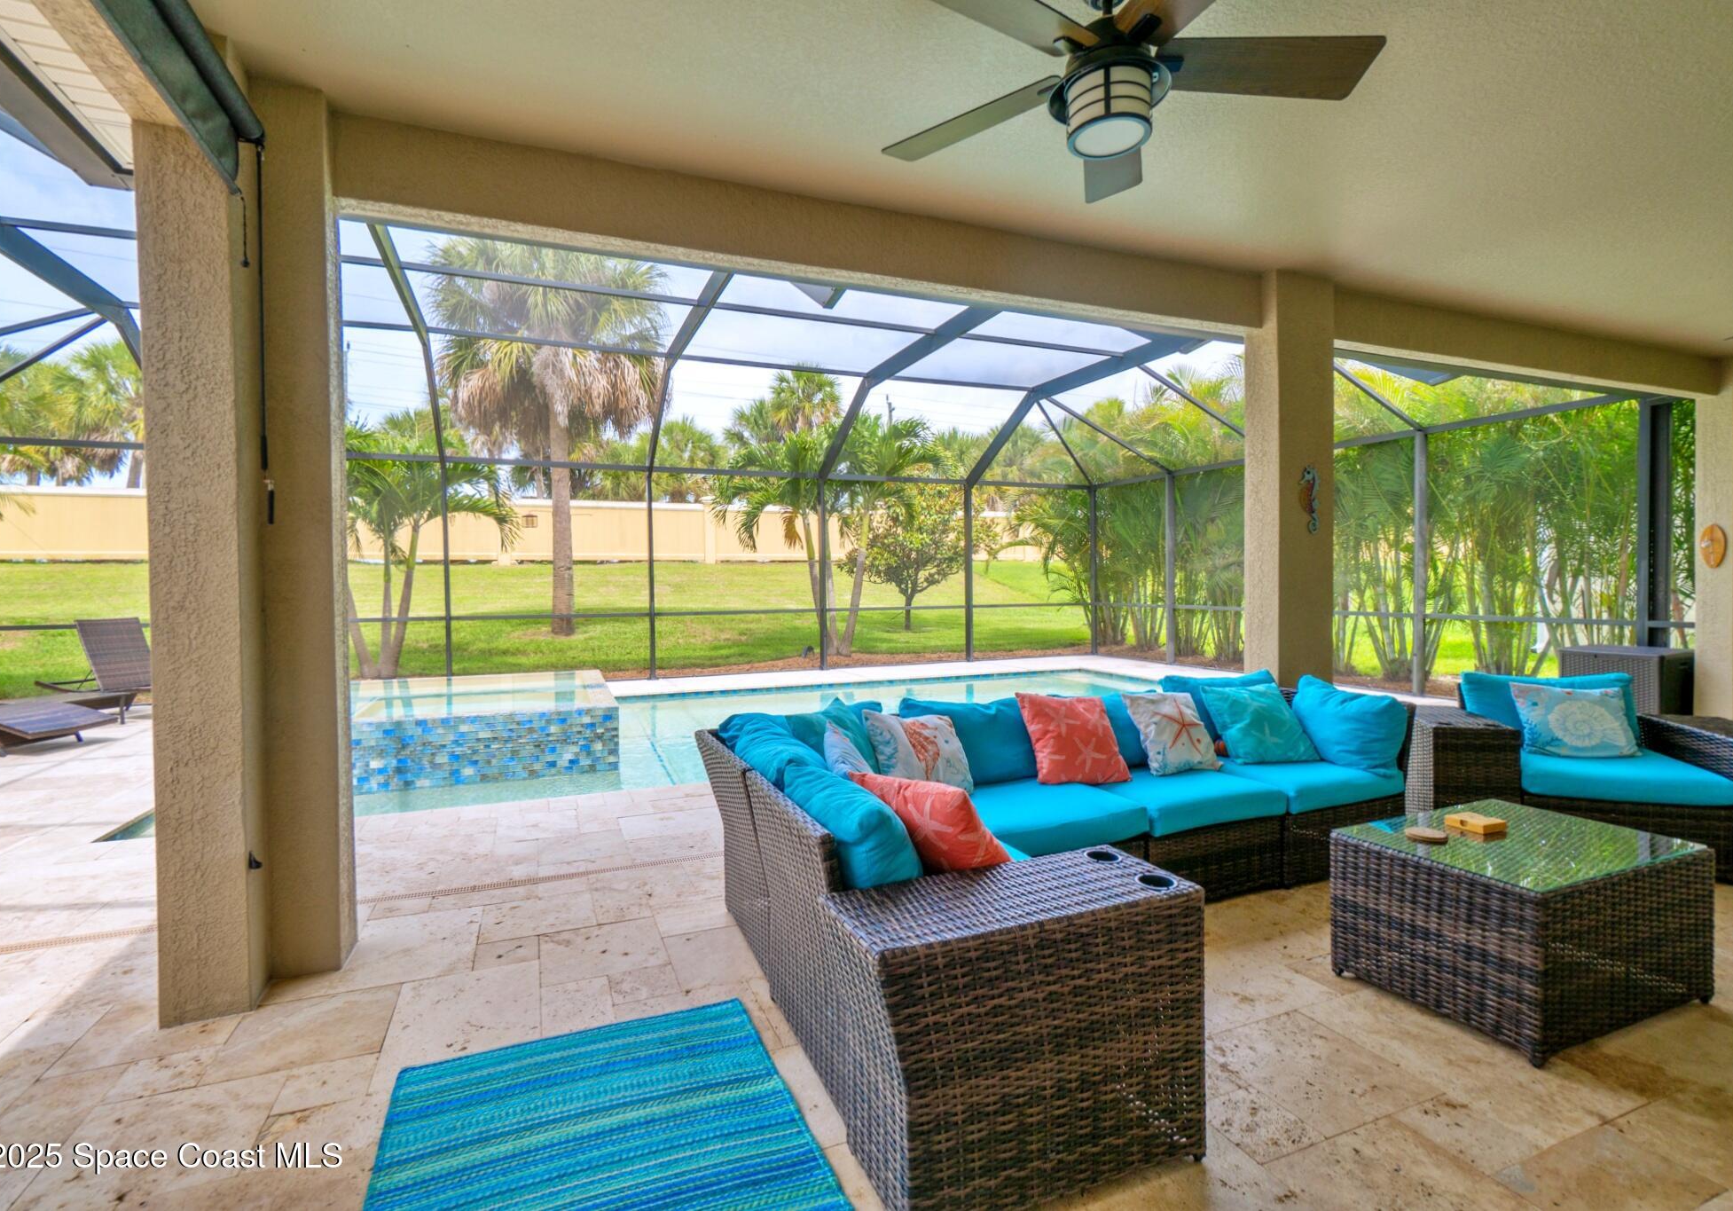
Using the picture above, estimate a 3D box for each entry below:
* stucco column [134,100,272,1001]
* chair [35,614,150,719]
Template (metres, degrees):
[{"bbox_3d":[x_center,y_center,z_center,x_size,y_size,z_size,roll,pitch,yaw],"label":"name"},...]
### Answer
[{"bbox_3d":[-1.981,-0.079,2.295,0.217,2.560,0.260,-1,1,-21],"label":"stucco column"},{"bbox_3d":[-7.406,0.668,7.934,1.880,1.040,0.660,-1,1,-2],"label":"chair"}]

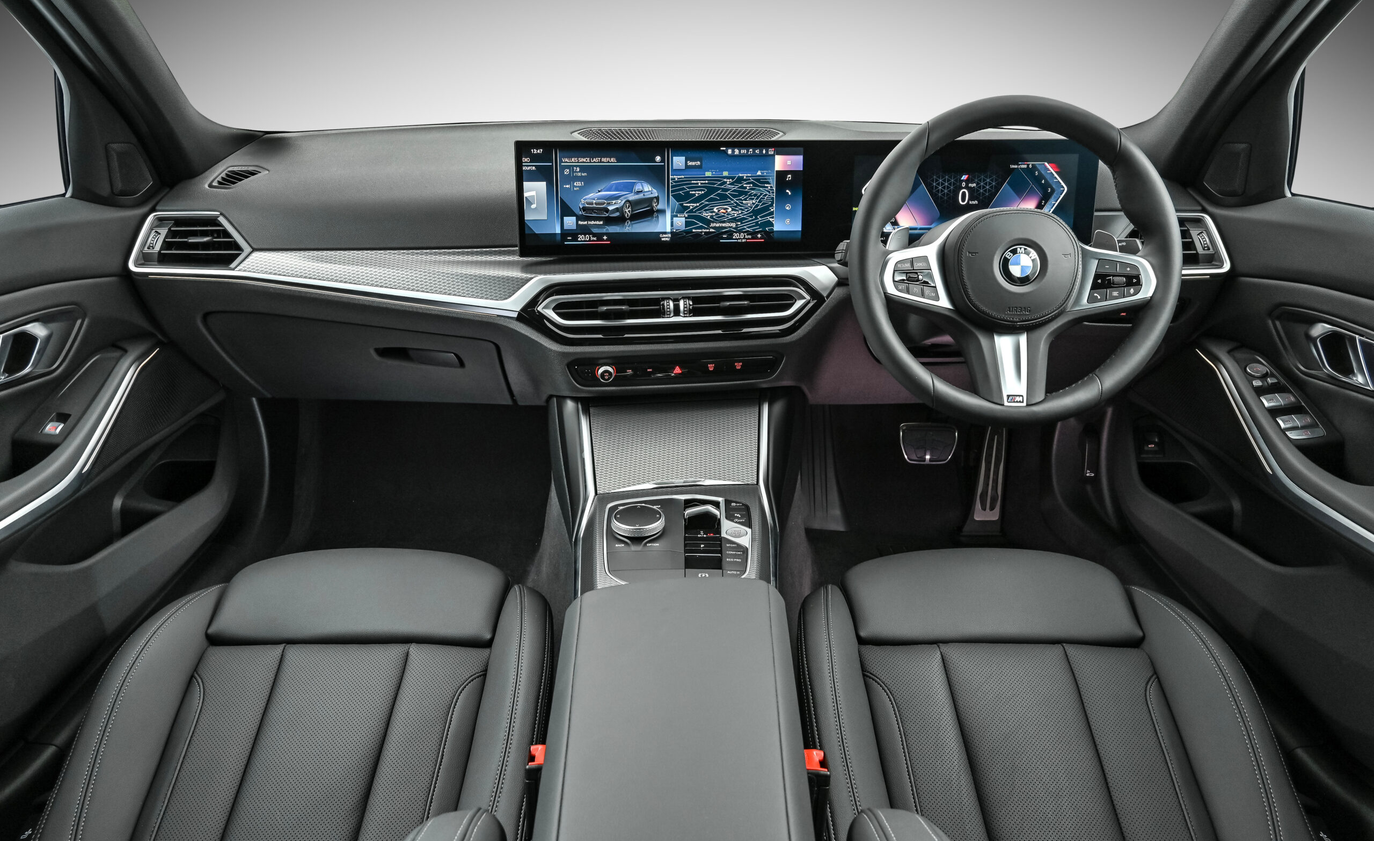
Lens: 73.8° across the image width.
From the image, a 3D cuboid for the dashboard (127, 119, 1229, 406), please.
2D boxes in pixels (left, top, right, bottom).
[{"bbox_3d":[-0.011,-0.224,1.259,1.420,0.340,0.430,0,29,0],"label":"dashboard"}]

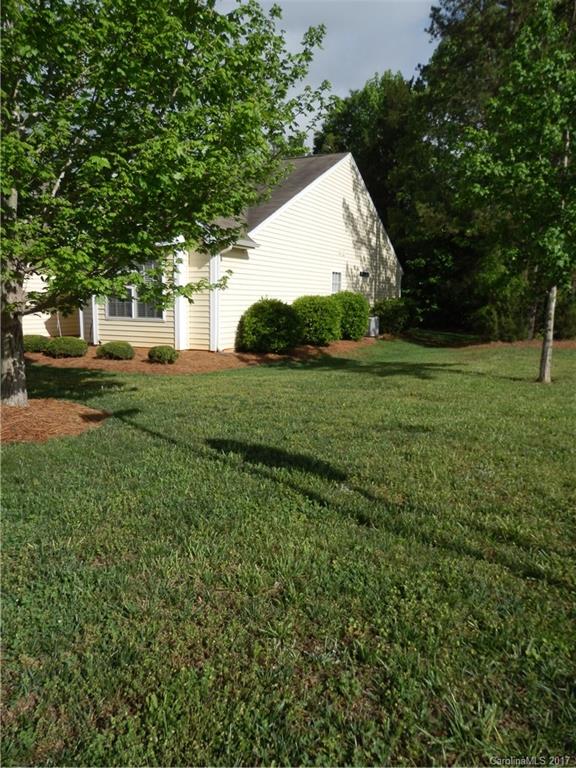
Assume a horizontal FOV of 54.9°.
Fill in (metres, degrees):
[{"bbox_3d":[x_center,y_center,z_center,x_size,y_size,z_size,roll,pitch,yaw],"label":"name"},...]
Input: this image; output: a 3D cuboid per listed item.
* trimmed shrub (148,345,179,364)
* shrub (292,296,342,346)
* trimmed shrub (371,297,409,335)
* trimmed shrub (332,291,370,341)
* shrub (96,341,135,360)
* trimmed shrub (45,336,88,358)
[{"bbox_3d":[-2.716,-0.633,12.114,0.662,0.394,0.629,1,8,0],"label":"trimmed shrub"},{"bbox_3d":[0.834,-1.830,16.084,1.464,1.487,1.464,1,8,0],"label":"shrub"},{"bbox_3d":[4.288,-2.831,23.095,1.624,1.566,1.543,1,8,0],"label":"trimmed shrub"},{"bbox_3d":[2.035,-2.253,18.352,1.390,1.631,1.390,1,8,0],"label":"trimmed shrub"},{"bbox_3d":[-3.988,-0.773,12.836,0.886,0.422,0.798,1,8,0],"label":"shrub"},{"bbox_3d":[-5.302,-0.872,13.248,1.051,0.499,0.925,1,8,0],"label":"trimmed shrub"}]

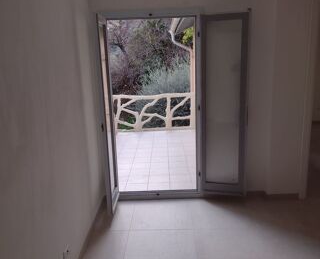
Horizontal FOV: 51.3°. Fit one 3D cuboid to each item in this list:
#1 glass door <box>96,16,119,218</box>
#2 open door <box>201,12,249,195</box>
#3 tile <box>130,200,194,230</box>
[{"bbox_3d":[-0.512,-0.123,3.331,0.050,1.937,0.462,-2,14,2],"label":"glass door"},{"bbox_3d":[0.669,-0.196,3.484,0.462,1.929,0.050,0,15,11],"label":"open door"},{"bbox_3d":[0.023,0.891,3.474,0.615,0.015,0.621,-2,14,2],"label":"tile"}]

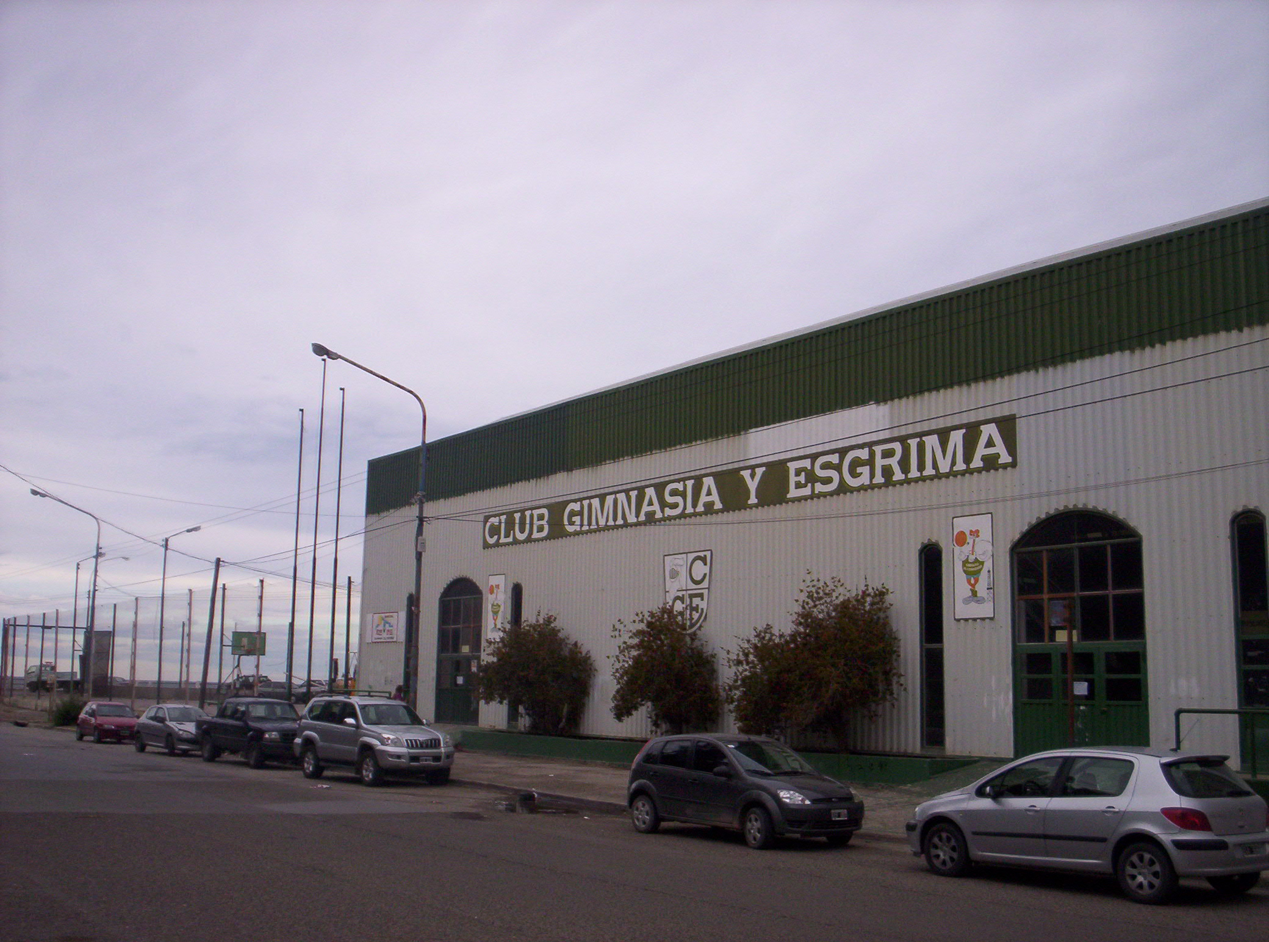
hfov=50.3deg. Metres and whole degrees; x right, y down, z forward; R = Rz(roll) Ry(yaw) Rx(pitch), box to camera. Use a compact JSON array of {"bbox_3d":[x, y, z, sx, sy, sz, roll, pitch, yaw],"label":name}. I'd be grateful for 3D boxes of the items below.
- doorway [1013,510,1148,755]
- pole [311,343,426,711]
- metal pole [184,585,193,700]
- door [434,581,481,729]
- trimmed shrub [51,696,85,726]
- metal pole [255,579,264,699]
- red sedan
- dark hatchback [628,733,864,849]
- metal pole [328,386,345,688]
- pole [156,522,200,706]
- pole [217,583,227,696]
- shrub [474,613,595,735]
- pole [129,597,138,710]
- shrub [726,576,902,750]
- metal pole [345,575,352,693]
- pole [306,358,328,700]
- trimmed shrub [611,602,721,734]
[{"bbox_3d":[8.389,3.127,25.634,0.250,4.726,2.980,8,-11,-36],"label":"doorway"},{"bbox_3d":[-6.365,2.077,31.658,3.120,9.830,0.340,8,-11,-36],"label":"pole"},{"bbox_3d":[-22.186,9.025,67.132,0.140,6.400,0.140,8,-11,-36],"label":"metal pole"},{"bbox_3d":[-5.730,5.922,44.583,0.250,4.788,2.940,8,-11,-36],"label":"door"},{"bbox_3d":[-26.220,11.072,62.708,1.576,1.286,1.576,8,-11,-36],"label":"trimmed shrub"},{"bbox_3d":[-16.053,7.796,57.697,0.150,6.404,0.150,8,-11,-36],"label":"metal pole"},{"bbox_3d":[-17.655,8.429,45.608,1.650,1.410,3.900,7,-11,-36],"label":"red sedan"},{"bbox_3d":[1.519,4.529,19.395,1.690,1.470,3.920,8,-11,-36],"label":"dark hatchback"},{"bbox_3d":[-11.250,3.309,50.887,0.150,13.219,0.150,8,-11,-36],"label":"metal pole"},{"bbox_3d":[-23.942,7.792,70.963,2.000,10.050,0.300,8,-11,-36],"label":"pole"},{"bbox_3d":[-19.400,8.451,63.360,0.140,6.440,0.140,8,-11,-36],"label":"pole"},{"bbox_3d":[-2.972,6.042,40.323,3.200,3.620,3.700,8,-11,-36],"label":"shrub"},{"bbox_3d":[-26.523,9.900,71.744,0.130,6.356,0.130,8,-11,-36],"label":"pole"},{"bbox_3d":[3.838,4.220,29.563,2.500,3.858,4.829,8,-11,-36],"label":"shrub"},{"bbox_3d":[-10.741,6.934,50.533,0.150,5.970,0.150,8,-11,-36],"label":"metal pole"},{"bbox_3d":[-10.283,2.511,43.509,0.150,12.600,0.150,8,-11,-36],"label":"pole"},{"bbox_3d":[0.750,5.030,33.756,2.100,3.487,3.524,8,-11,-36],"label":"trimmed shrub"}]

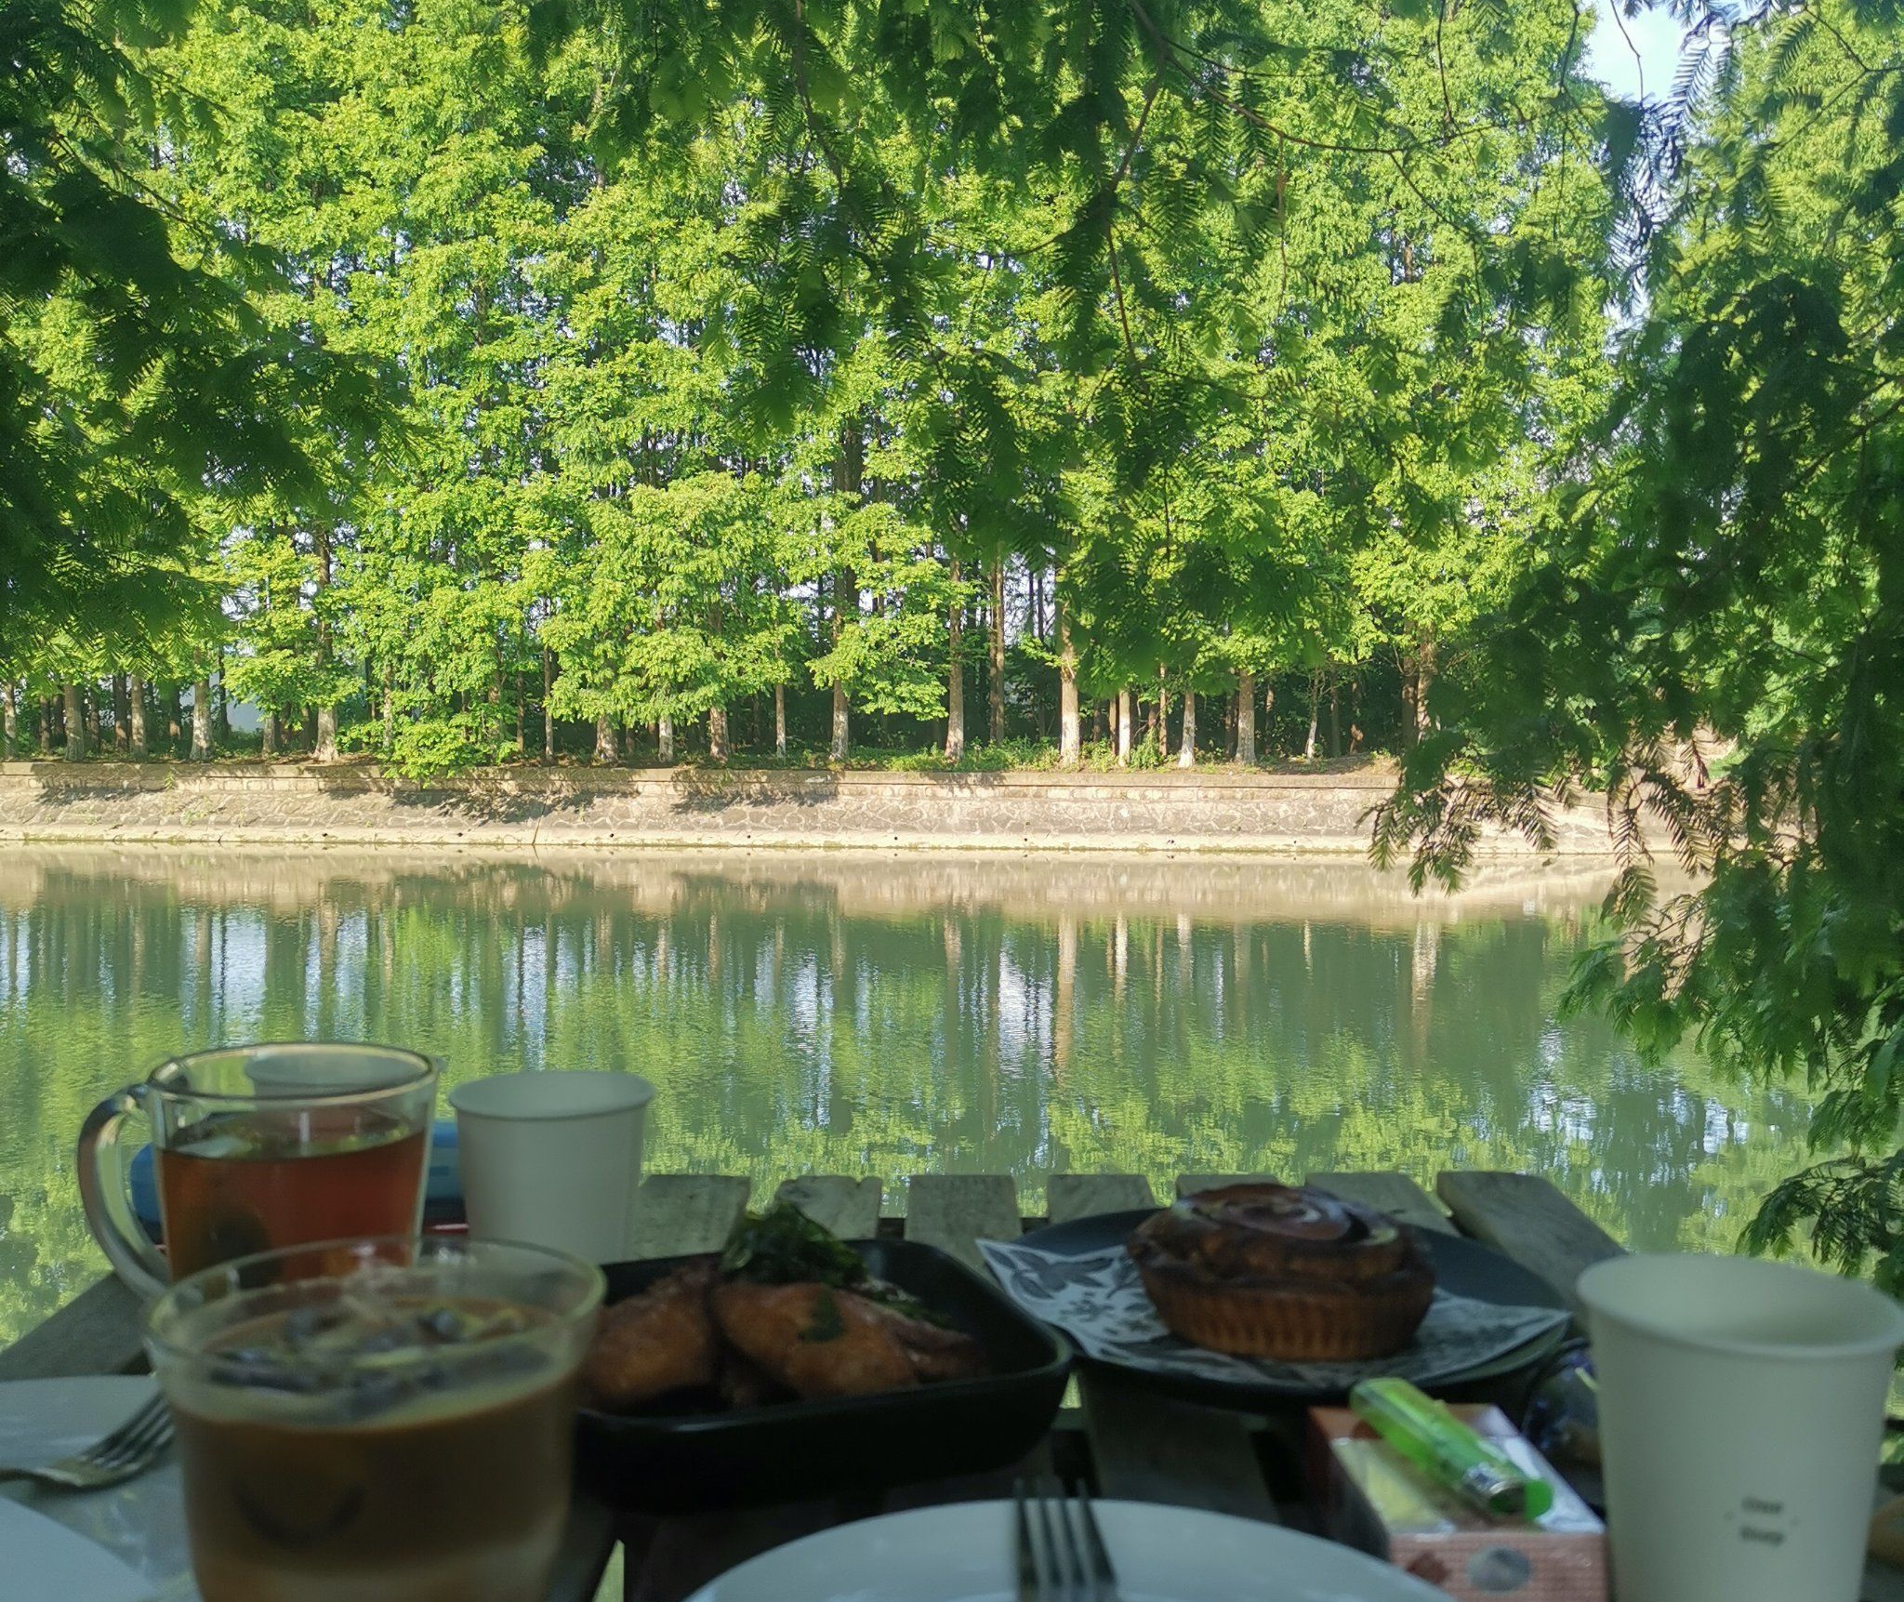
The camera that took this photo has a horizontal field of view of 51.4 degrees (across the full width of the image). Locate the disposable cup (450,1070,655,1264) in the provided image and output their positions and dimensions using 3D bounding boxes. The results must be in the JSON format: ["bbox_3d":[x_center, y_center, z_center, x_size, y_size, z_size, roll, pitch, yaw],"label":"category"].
[{"bbox_3d":[-0.145,0.148,0.721,0.075,0.085,0.075,0,4,0],"label":"disposable cup"}]

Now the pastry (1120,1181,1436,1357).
[{"bbox_3d":[0.116,0.159,0.695,0.106,0.044,0.106,0,4,0],"label":"pastry"}]

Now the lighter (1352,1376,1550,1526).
[{"bbox_3d":[0.134,0.175,0.538,0.019,0.011,0.079,-1,4,-17],"label":"lighter"}]

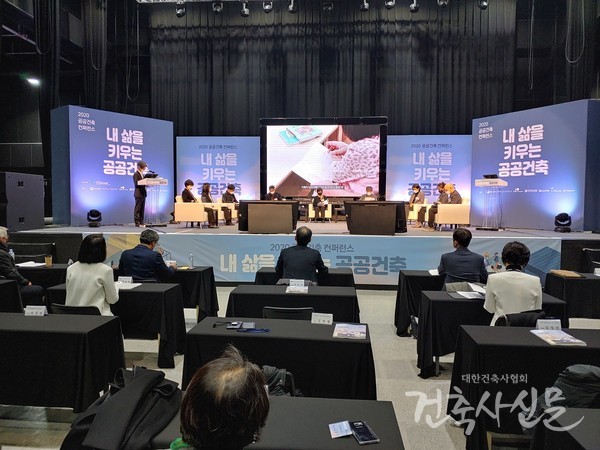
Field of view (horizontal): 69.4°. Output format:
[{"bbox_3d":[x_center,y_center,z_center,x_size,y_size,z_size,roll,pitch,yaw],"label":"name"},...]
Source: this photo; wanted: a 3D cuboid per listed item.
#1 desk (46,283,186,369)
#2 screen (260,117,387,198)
[{"bbox_3d":[-1.909,1.011,4.513,1.250,0.740,0.470,1,3,5],"label":"desk"},{"bbox_3d":[0.797,-2.210,15.118,4.360,2.950,0.250,1,3,4],"label":"screen"}]

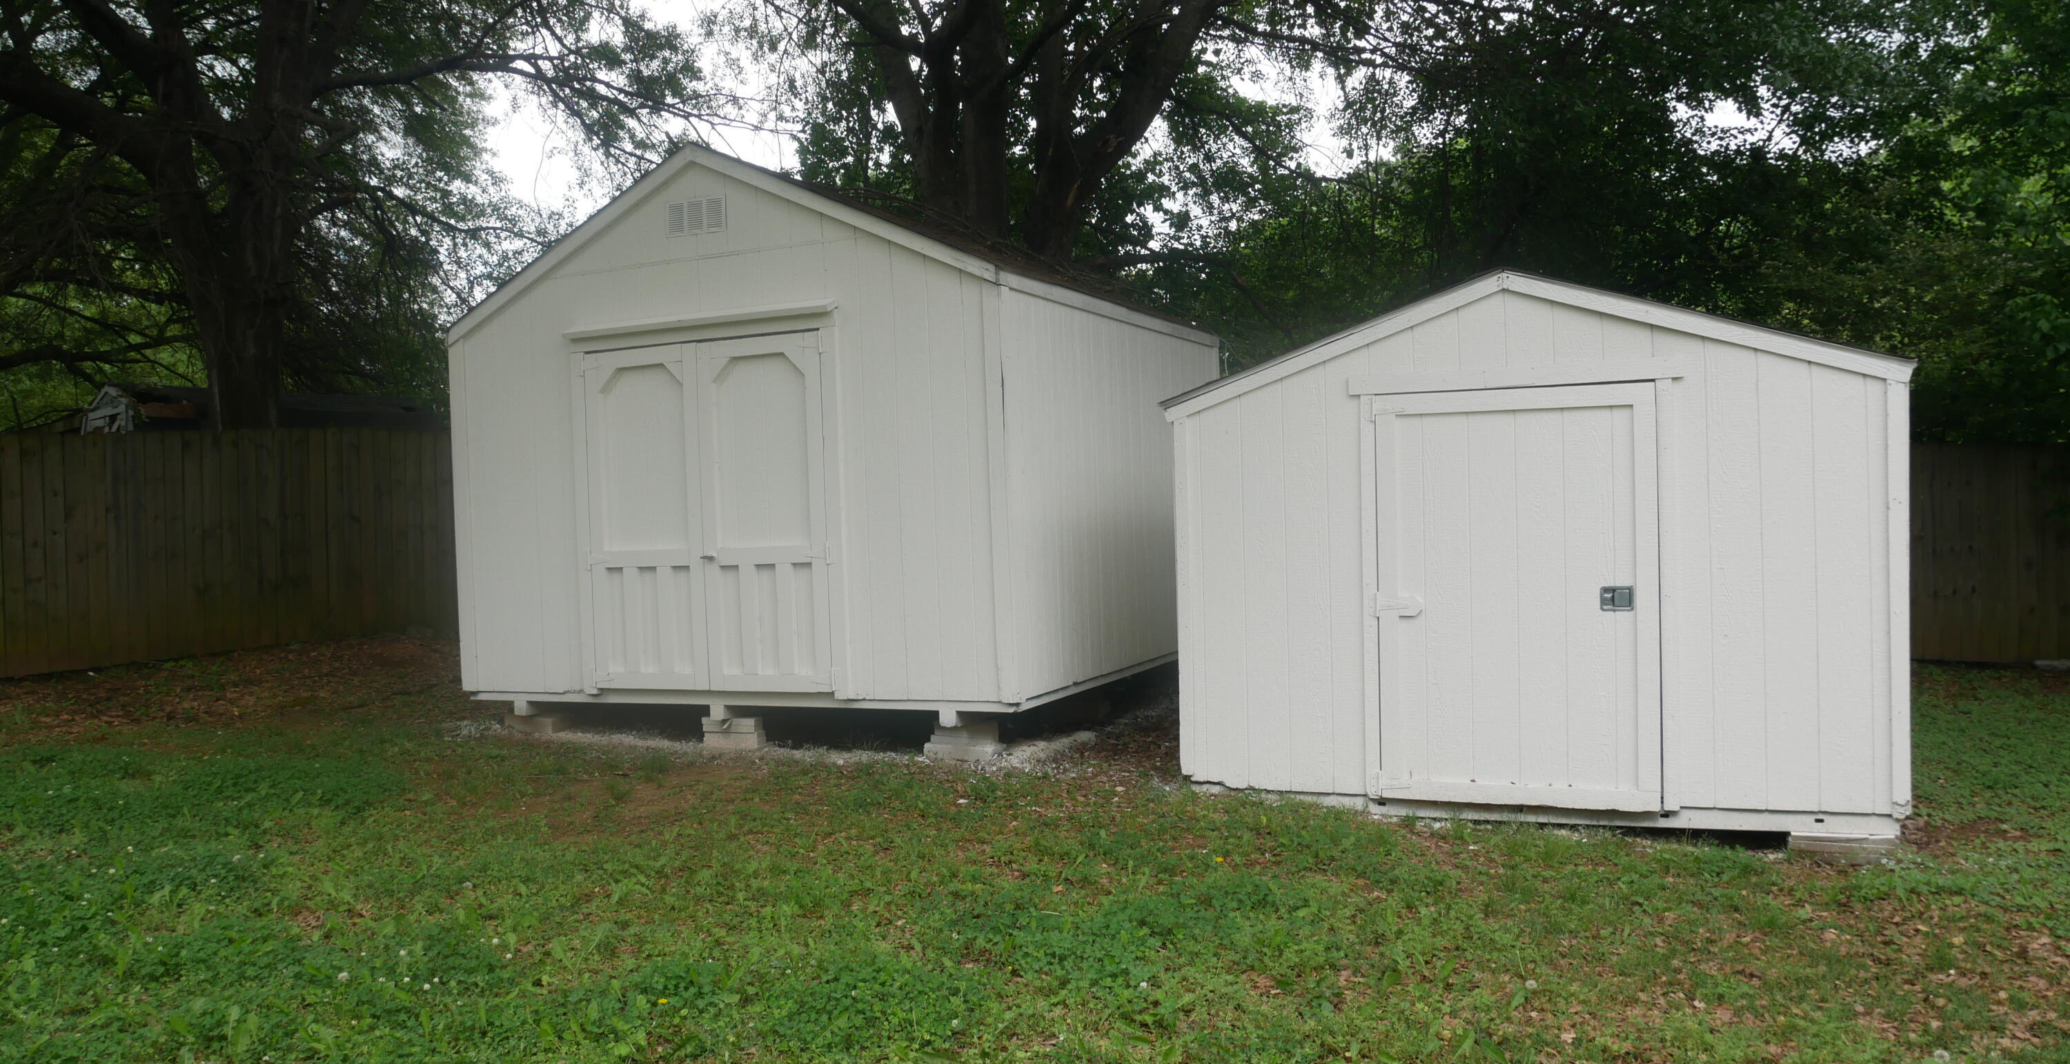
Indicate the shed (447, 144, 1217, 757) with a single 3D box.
[{"bbox_3d":[-1.073,-0.562,9.721,3.770,3.270,3.881,-1,2,24],"label":"shed"}]

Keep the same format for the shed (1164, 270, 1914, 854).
[{"bbox_3d":[2.813,0.011,8.089,3.200,2.490,3.610,-1,2,24],"label":"shed"}]

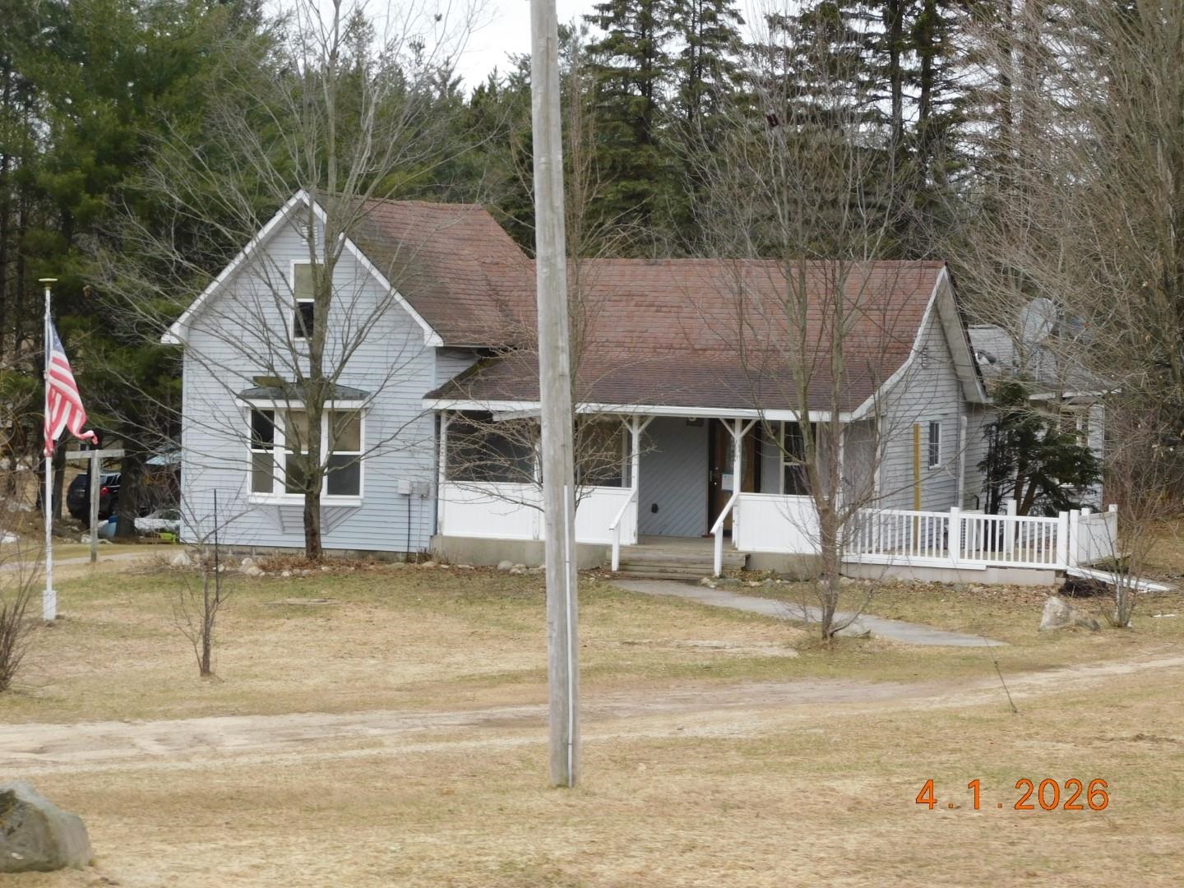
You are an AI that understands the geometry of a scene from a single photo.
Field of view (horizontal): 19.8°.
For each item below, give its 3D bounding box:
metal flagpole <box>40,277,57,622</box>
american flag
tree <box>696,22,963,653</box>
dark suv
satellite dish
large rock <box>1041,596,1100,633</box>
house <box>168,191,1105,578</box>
[{"bbox_3d":[-7.442,0.060,46.579,0.220,4.720,0.220,1,2,0],"label":"metal flagpole"},{"bbox_3d":[-7.178,-0.752,46.674,0.720,1.780,0.250,1,2,0],"label":"american flag"},{"bbox_3d":[3.166,-1.675,46.274,3.550,8.500,3.400,1,2,0],"label":"tree"},{"bbox_3d":[-14.486,1.669,107.198,1.850,1.720,4.600,3,3,36],"label":"dark suv"},{"bbox_3d":[8.484,-2.317,64.500,0.400,1.000,0.800,3,3,41],"label":"satellite dish"},{"bbox_3d":[6.783,2.414,48.025,0.840,0.470,0.600,1,2,0],"label":"large rock"},{"bbox_3d":[1.387,-1.247,63.538,13.590,6.380,14.200,2,2,22],"label":"house"}]

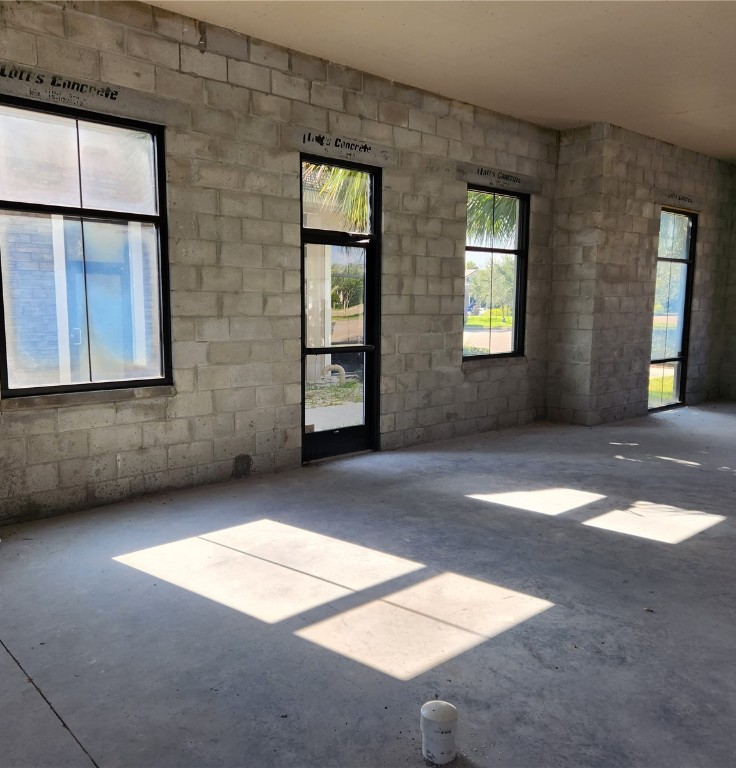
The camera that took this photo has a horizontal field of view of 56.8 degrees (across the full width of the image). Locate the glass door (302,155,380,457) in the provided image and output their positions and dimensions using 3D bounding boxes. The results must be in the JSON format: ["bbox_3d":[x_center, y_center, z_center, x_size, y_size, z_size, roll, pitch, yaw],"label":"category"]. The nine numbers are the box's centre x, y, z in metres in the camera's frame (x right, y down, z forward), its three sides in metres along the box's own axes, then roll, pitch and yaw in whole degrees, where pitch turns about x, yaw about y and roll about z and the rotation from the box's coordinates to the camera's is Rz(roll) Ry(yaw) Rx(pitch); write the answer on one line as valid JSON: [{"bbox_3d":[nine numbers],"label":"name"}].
[{"bbox_3d":[-0.273,-0.665,6.458,0.982,2.784,0.130,-6,9,-42],"label":"glass door"}]

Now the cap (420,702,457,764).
[{"bbox_3d":[0.236,1.157,2.264,0.116,0.151,0.116,0,7,0],"label":"cap"}]

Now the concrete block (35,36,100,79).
[{"bbox_3d":[-2.080,-2.205,4.665,0.397,0.194,0.194,-6,9,-42],"label":"concrete block"}]

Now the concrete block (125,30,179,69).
[{"bbox_3d":[-1.615,-2.431,5.012,0.398,0.195,0.190,-6,9,-42],"label":"concrete block"}]

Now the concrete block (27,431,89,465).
[{"bbox_3d":[-2.238,0.436,4.850,0.397,0.194,0.194,-6,9,-42],"label":"concrete block"}]

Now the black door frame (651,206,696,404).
[{"bbox_3d":[4.330,-1.047,9.816,1.250,2.820,0.120,-6,9,-42],"label":"black door frame"}]

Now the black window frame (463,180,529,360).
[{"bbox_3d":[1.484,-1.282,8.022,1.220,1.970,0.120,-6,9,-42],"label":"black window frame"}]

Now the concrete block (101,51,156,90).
[{"bbox_3d":[-1.767,-2.215,4.901,0.398,0.195,0.190,-6,9,-42],"label":"concrete block"}]

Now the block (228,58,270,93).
[{"bbox_3d":[-1.024,-2.513,5.591,0.397,0.194,0.194,-6,9,-42],"label":"block"}]

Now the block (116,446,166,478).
[{"bbox_3d":[-1.787,0.595,5.281,0.397,0.194,0.194,-6,9,-42],"label":"block"}]

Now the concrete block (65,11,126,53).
[{"bbox_3d":[-1.915,-2.401,4.739,0.398,0.195,0.190,-6,9,-42],"label":"concrete block"}]

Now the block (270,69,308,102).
[{"bbox_3d":[-0.723,-2.540,5.863,0.397,0.194,0.194,-6,9,-42],"label":"block"}]

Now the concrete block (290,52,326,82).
[{"bbox_3d":[-0.588,-2.756,5.960,0.397,0.194,0.194,-6,9,-42],"label":"concrete block"}]

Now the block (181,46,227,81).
[{"bbox_3d":[-1.316,-2.461,5.285,0.398,0.195,0.190,-6,9,-42],"label":"block"}]

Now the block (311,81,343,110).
[{"bbox_3d":[-0.417,-2.551,6.104,0.398,0.195,0.190,-6,9,-42],"label":"block"}]

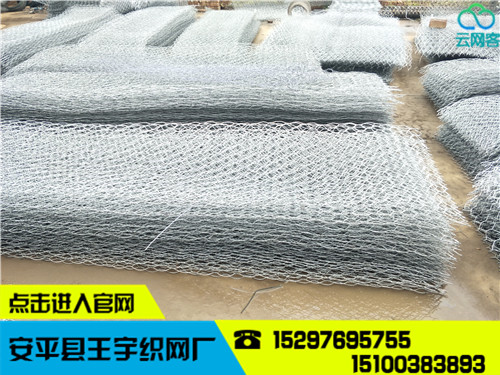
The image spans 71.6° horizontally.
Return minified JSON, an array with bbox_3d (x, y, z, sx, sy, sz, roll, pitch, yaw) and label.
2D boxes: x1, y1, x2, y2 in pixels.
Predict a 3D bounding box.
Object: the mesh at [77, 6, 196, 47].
[{"bbox_3d":[-1.789,-2.695,6.034,1.000,0.280,3.070,4,37,5],"label":"mesh"}]

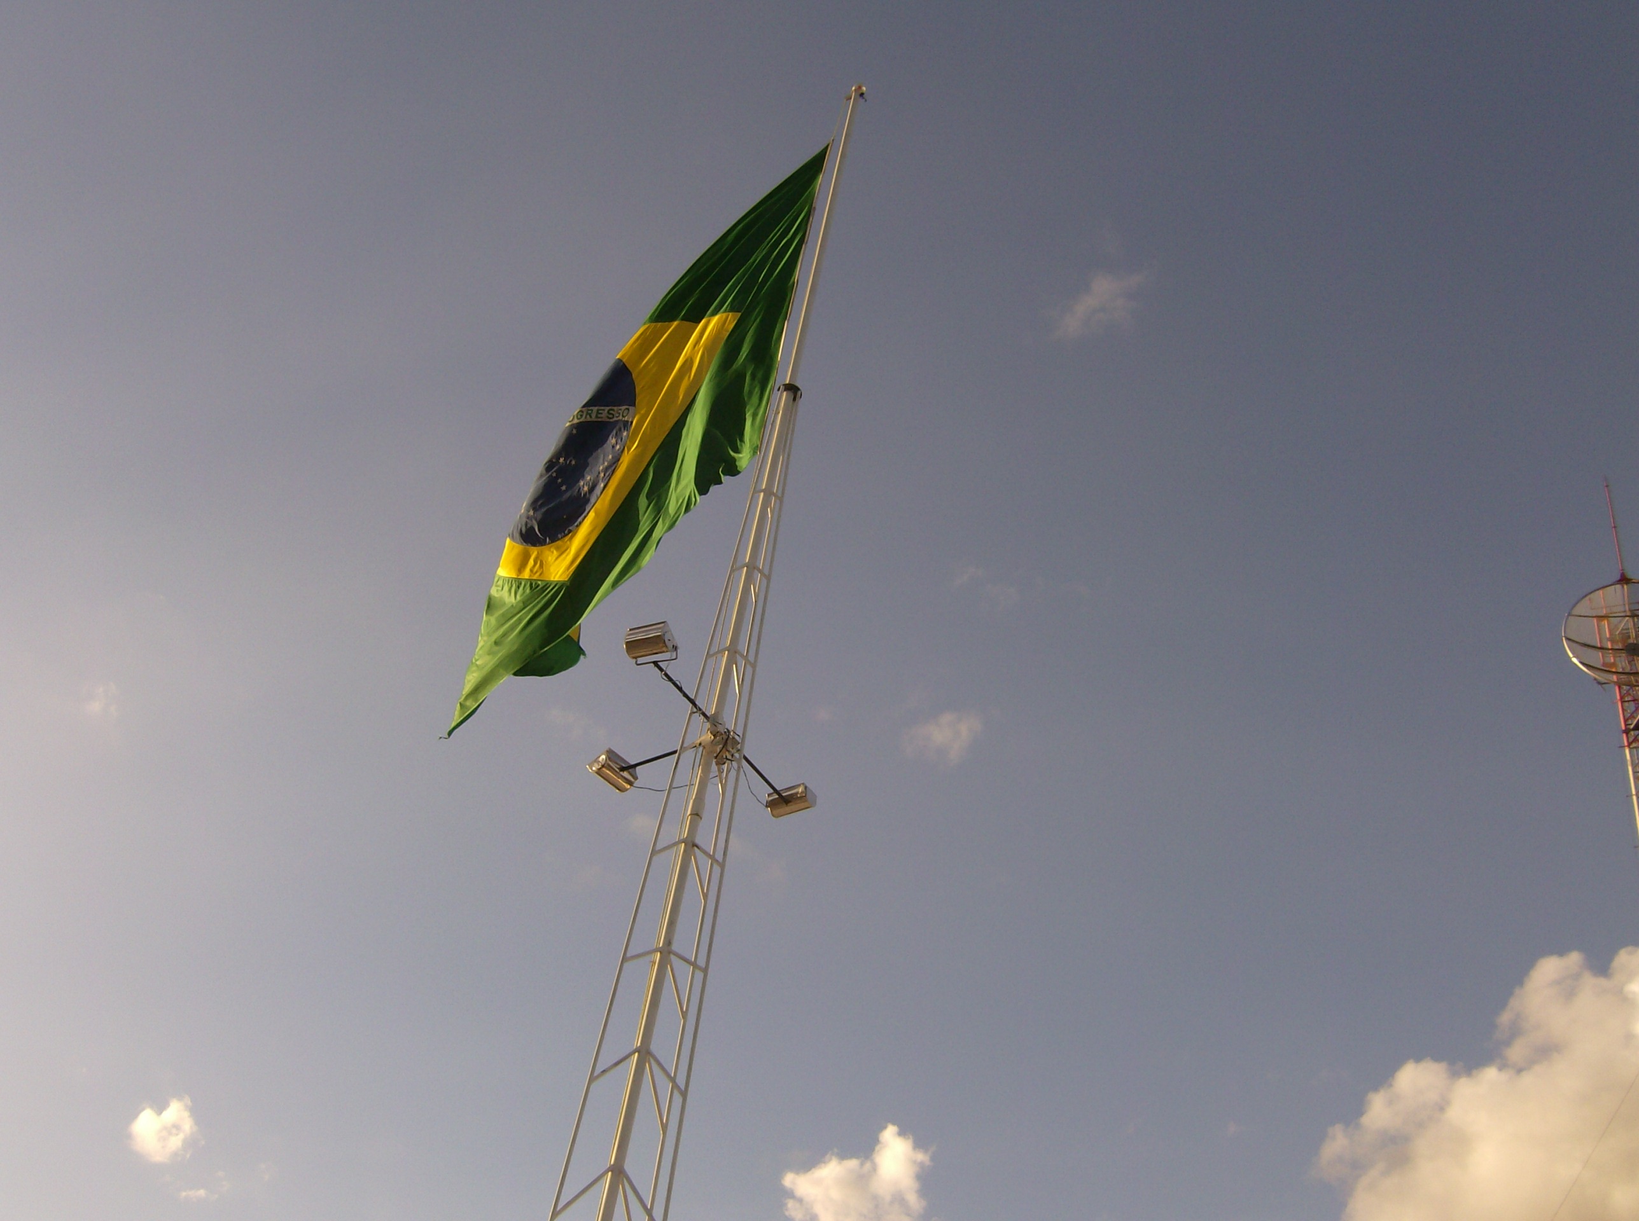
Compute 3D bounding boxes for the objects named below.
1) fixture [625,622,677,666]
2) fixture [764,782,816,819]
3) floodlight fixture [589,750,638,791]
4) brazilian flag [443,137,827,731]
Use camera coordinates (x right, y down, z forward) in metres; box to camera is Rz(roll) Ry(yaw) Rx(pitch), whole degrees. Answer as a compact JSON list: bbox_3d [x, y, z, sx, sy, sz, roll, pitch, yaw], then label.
[{"bbox_3d":[-1.528,0.278,15.380,0.420,0.200,0.260,-10,-70,25],"label":"fixture"},{"bbox_3d":[-0.302,1.912,17.100,0.440,0.190,0.260,-15,-47,30],"label":"fixture"},{"bbox_3d":[-2.089,1.619,17.126,0.260,0.190,0.440,-40,-54,11],"label":"floodlight fixture"},{"bbox_3d":[-2.302,-2.137,21.610,1.100,6.387,6.215,32,-42,-26],"label":"brazilian flag"}]

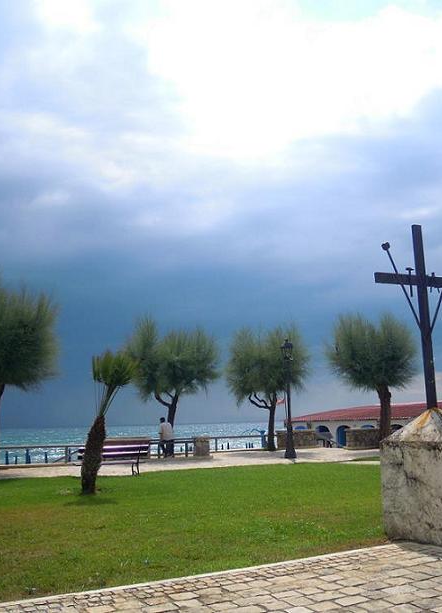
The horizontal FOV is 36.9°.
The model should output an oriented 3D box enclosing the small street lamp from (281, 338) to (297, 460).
[{"bbox_3d":[2.667,3.629,26.290,0.480,4.708,0.480,-1,-10,0],"label":"small street lamp"}]

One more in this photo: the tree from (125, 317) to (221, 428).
[{"bbox_3d":[-2.235,3.605,30.213,4.300,6.336,4.100,-1,-10,0],"label":"tree"}]

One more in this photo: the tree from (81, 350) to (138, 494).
[{"bbox_3d":[-2.371,2.466,14.064,1.200,2.950,1.200,-1,-10,0],"label":"tree"}]

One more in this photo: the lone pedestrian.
[{"bbox_3d":[-2.328,5.566,28.181,0.550,1.693,0.380,3,-11,-25],"label":"lone pedestrian"}]

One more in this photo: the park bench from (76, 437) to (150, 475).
[{"bbox_3d":[-3.028,4.317,18.545,2.000,0.840,0.650,6,-12,-33],"label":"park bench"}]

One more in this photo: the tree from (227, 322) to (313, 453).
[{"bbox_3d":[2.487,4.205,33.924,4.200,6.300,4.200,-1,-10,0],"label":"tree"}]

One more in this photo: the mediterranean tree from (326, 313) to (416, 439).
[{"bbox_3d":[7.161,3.481,30.841,4.200,6.382,4.100,-1,-10,0],"label":"mediterranean tree"}]

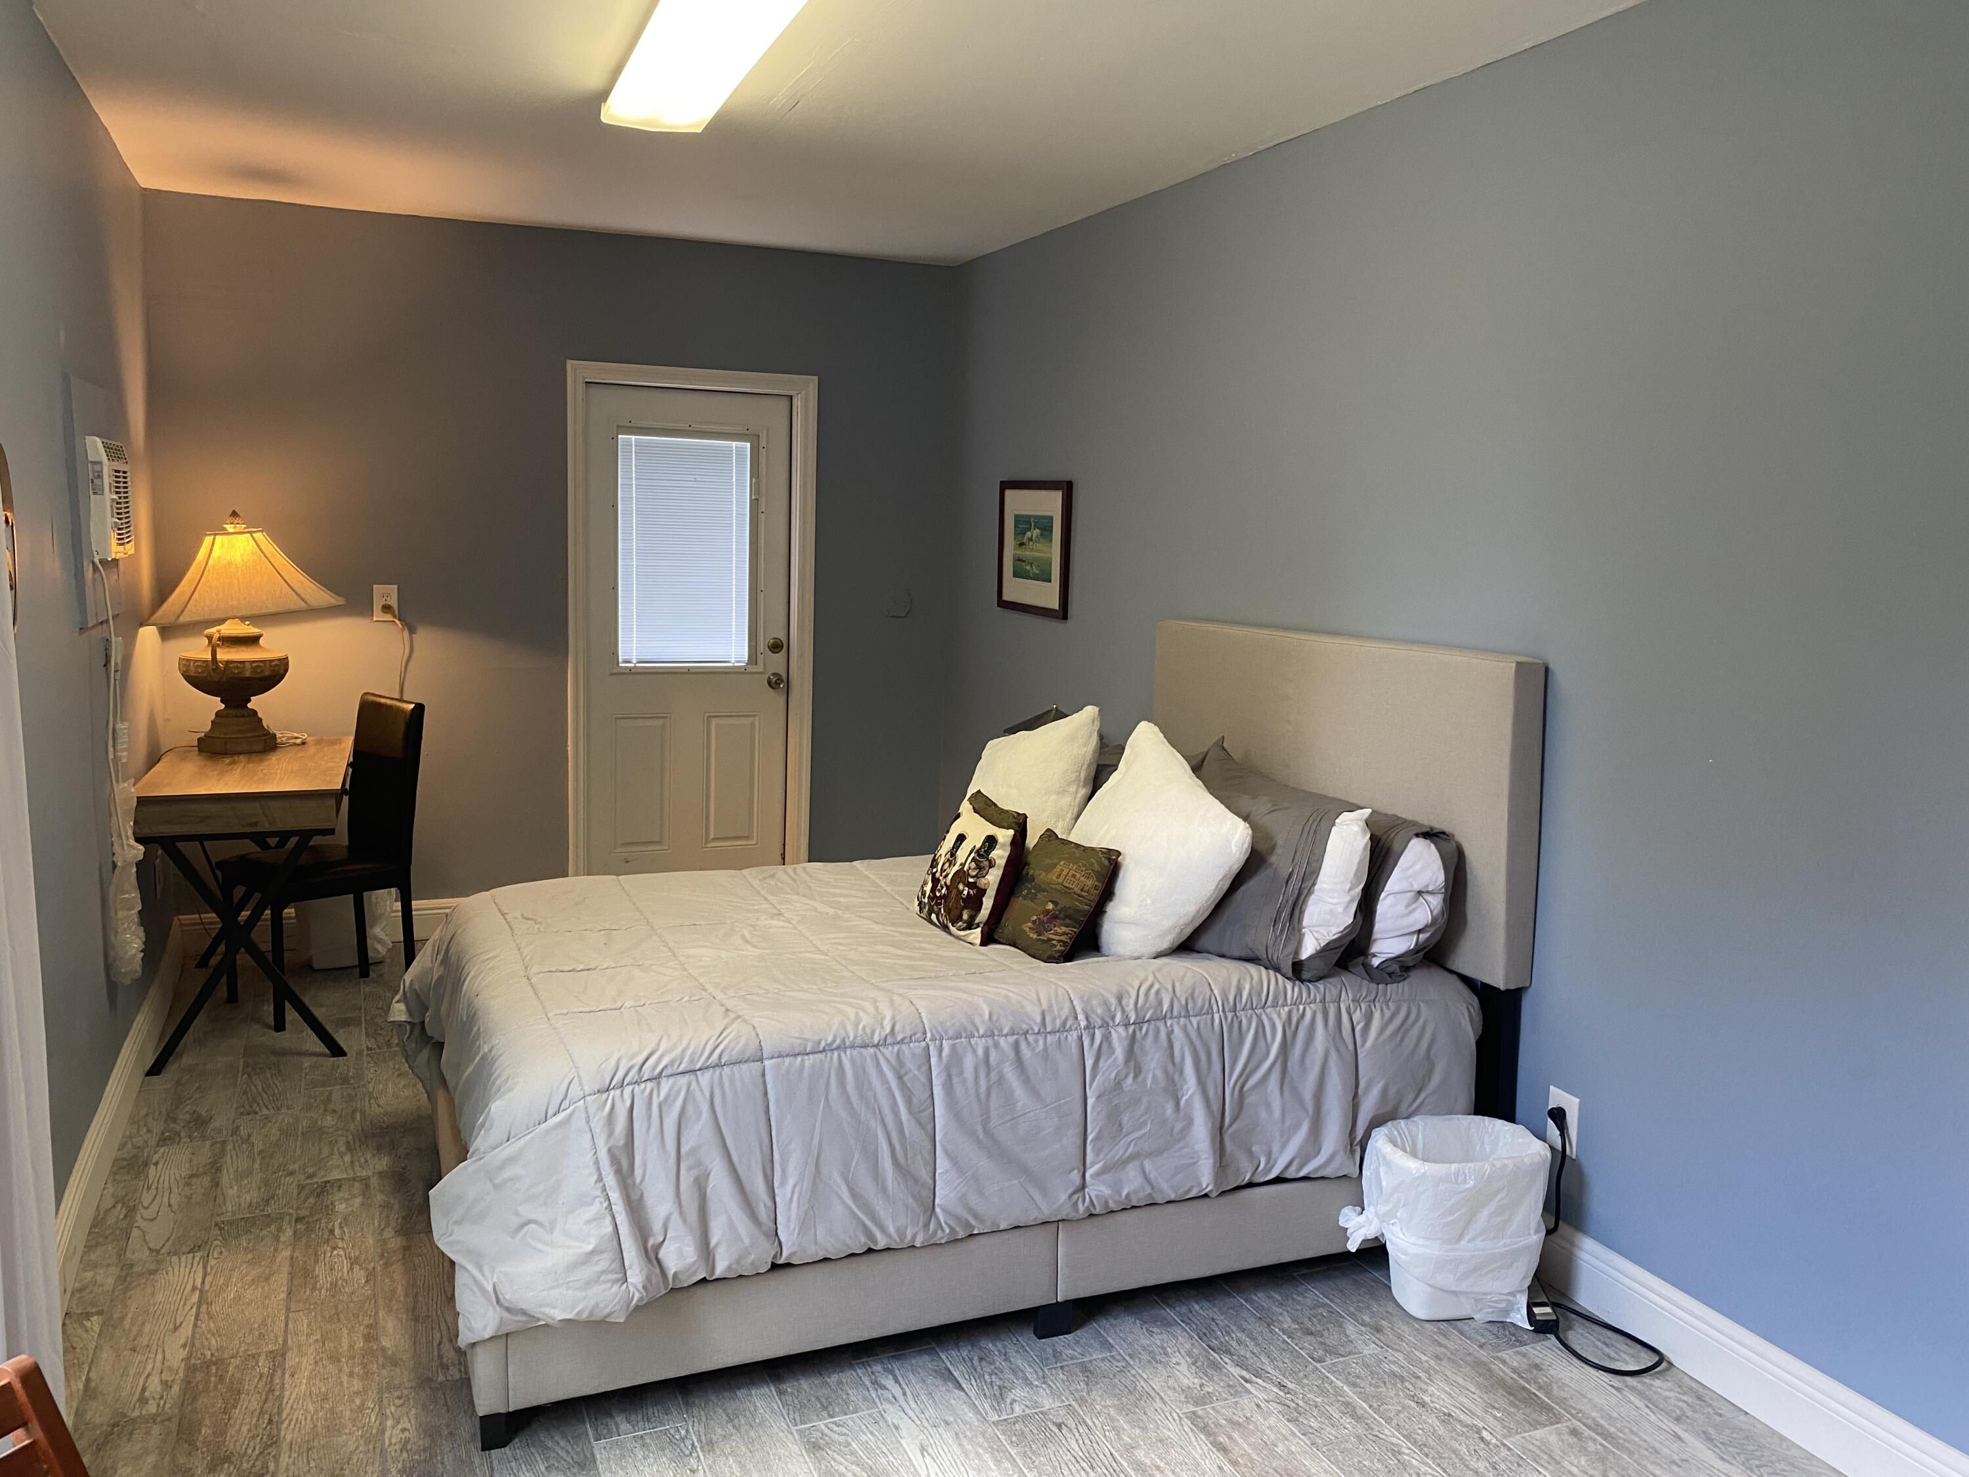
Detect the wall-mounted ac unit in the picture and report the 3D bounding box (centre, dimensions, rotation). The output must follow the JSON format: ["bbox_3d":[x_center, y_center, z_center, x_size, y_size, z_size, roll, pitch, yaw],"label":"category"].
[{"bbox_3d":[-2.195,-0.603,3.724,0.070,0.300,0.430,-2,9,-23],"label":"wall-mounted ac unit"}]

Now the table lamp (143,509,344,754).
[{"bbox_3d":[-2.289,-0.335,4.603,0.530,0.740,0.500,-2,9,-23],"label":"table lamp"}]

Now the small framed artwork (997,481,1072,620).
[{"bbox_3d":[0.163,-0.666,5.184,0.026,0.460,0.555,-2,9,-23],"label":"small framed artwork"}]

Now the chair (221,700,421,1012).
[{"bbox_3d":[-2.010,0.352,4.514,0.490,0.940,0.400,-6,11,-45],"label":"chair"}]

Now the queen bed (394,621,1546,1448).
[{"bbox_3d":[-0.127,0.410,3.298,2.110,1.270,1.410,-2,9,-23],"label":"queen bed"}]

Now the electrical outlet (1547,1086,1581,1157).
[{"bbox_3d":[1.171,0.779,3.004,0.012,0.124,0.077,-2,9,-23],"label":"electrical outlet"}]

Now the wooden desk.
[{"bbox_3d":[-2.181,0.448,4.456,0.515,0.760,1.060,-2,9,-23],"label":"wooden desk"}]

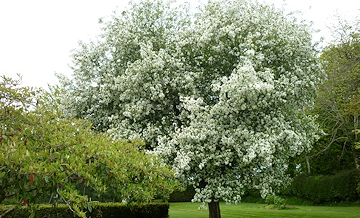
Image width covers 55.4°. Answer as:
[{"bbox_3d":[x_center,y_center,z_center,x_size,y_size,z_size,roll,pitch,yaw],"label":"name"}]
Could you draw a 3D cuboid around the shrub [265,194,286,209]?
[{"bbox_3d":[6.817,6.603,24.626,1.550,1.100,1.500,0,-13,0],"label":"shrub"}]

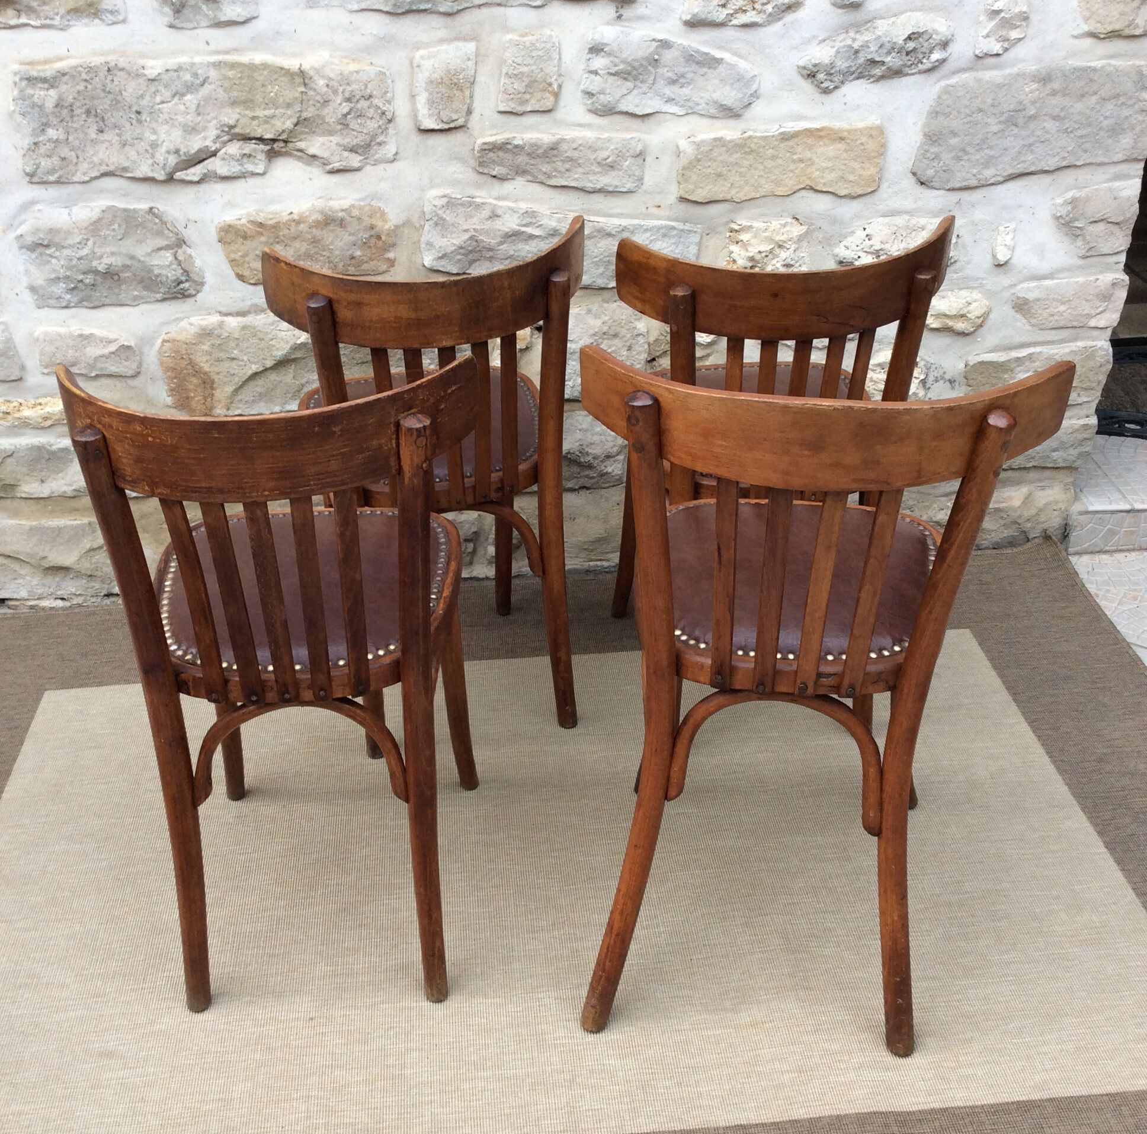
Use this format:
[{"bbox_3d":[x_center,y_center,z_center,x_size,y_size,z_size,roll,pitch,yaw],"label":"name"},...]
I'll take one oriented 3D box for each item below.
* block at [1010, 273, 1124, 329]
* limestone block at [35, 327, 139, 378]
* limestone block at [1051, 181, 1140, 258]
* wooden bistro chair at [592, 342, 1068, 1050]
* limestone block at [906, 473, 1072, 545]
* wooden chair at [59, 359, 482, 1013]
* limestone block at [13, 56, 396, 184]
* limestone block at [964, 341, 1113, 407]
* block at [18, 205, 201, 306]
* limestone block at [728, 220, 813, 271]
[{"bbox_3d":[0.933,-0.527,2.733,0.229,0.106,0.110,-4,28,-5],"label":"block"},{"bbox_3d":[-0.865,-0.396,2.545,0.185,0.095,0.066,-4,28,-5],"label":"limestone block"},{"bbox_3d":[0.971,-0.669,2.696,0.174,0.140,0.119,-3,27,-5],"label":"limestone block"},{"bbox_3d":[0.269,0.096,1.693,0.475,0.820,0.517,5,29,10],"label":"wooden bistro chair"},{"bbox_3d":[0.831,-0.144,2.918,0.375,0.170,0.110,-4,28,-5],"label":"limestone block"},{"bbox_3d":[-0.332,0.088,1.836,0.467,0.812,0.499,-2,27,-1],"label":"wooden chair"},{"bbox_3d":[-0.633,-0.784,2.462,0.633,0.202,0.119,-3,27,-5],"label":"limestone block"},{"bbox_3d":[0.858,-0.370,2.655,0.286,0.136,0.100,-4,29,-5],"label":"limestone block"},{"bbox_3d":[-0.770,-0.529,2.373,0.300,0.176,0.110,-4,29,-5],"label":"block"},{"bbox_3d":[0.339,-0.563,2.475,0.155,0.104,0.080,-4,29,-5],"label":"limestone block"}]

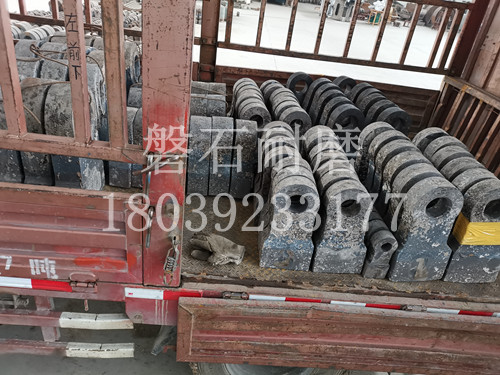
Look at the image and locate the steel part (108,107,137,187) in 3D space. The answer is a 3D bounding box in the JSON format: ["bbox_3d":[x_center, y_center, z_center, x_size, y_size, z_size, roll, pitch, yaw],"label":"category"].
[{"bbox_3d":[-0.698,-0.238,2.163,0.125,0.424,0.220,6,29,-4],"label":"steel part"}]

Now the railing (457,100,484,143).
[{"bbox_3d":[1.794,-0.502,3.161,0.040,0.420,0.050,6,28,-3],"label":"railing"}]

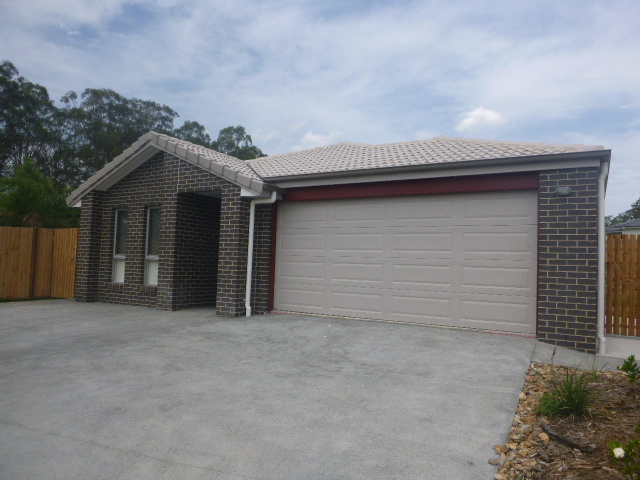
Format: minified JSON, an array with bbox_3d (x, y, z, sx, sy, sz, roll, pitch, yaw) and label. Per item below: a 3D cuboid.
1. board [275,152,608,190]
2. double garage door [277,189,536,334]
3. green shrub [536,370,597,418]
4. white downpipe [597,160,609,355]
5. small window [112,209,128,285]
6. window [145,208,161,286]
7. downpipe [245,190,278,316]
[{"bbox_3d":[1.423,-1.087,7.650,5.470,0.188,0.033,0,-4,30],"label":"board"},{"bbox_3d":[1.147,0.311,7.914,4.673,2.115,0.060,0,-4,30],"label":"double garage door"},{"bbox_3d":[2.267,1.421,4.250,0.520,0.400,0.480,0,-4,30],"label":"green shrub"},{"bbox_3d":[3.854,0.226,6.296,0.120,2.590,0.090,0,-4,30],"label":"white downpipe"},{"bbox_3d":[-4.752,0.152,11.129,0.600,1.810,0.090,0,-4,30],"label":"small window"},{"bbox_3d":[-3.753,0.155,10.550,0.600,1.810,0.090,0,-4,30],"label":"window"},{"bbox_3d":[-1.120,0.260,8.721,0.600,2.380,0.090,0,-4,30],"label":"downpipe"}]

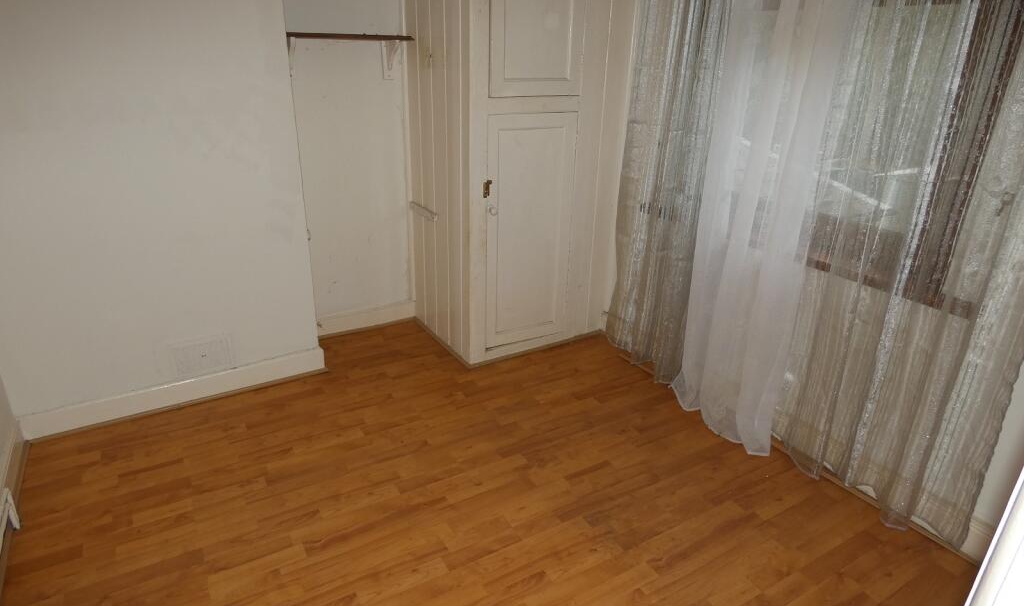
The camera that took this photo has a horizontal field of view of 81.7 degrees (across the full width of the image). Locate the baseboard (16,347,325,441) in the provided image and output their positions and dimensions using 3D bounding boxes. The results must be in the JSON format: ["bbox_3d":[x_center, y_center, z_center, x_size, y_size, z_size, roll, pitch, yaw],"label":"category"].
[{"bbox_3d":[-1.391,0.380,2.553,1.152,0.101,0.022,-12,27,-29],"label":"baseboard"}]

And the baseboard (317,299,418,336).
[{"bbox_3d":[-0.824,0.082,3.260,0.613,0.115,0.022,-12,27,-29],"label":"baseboard"}]

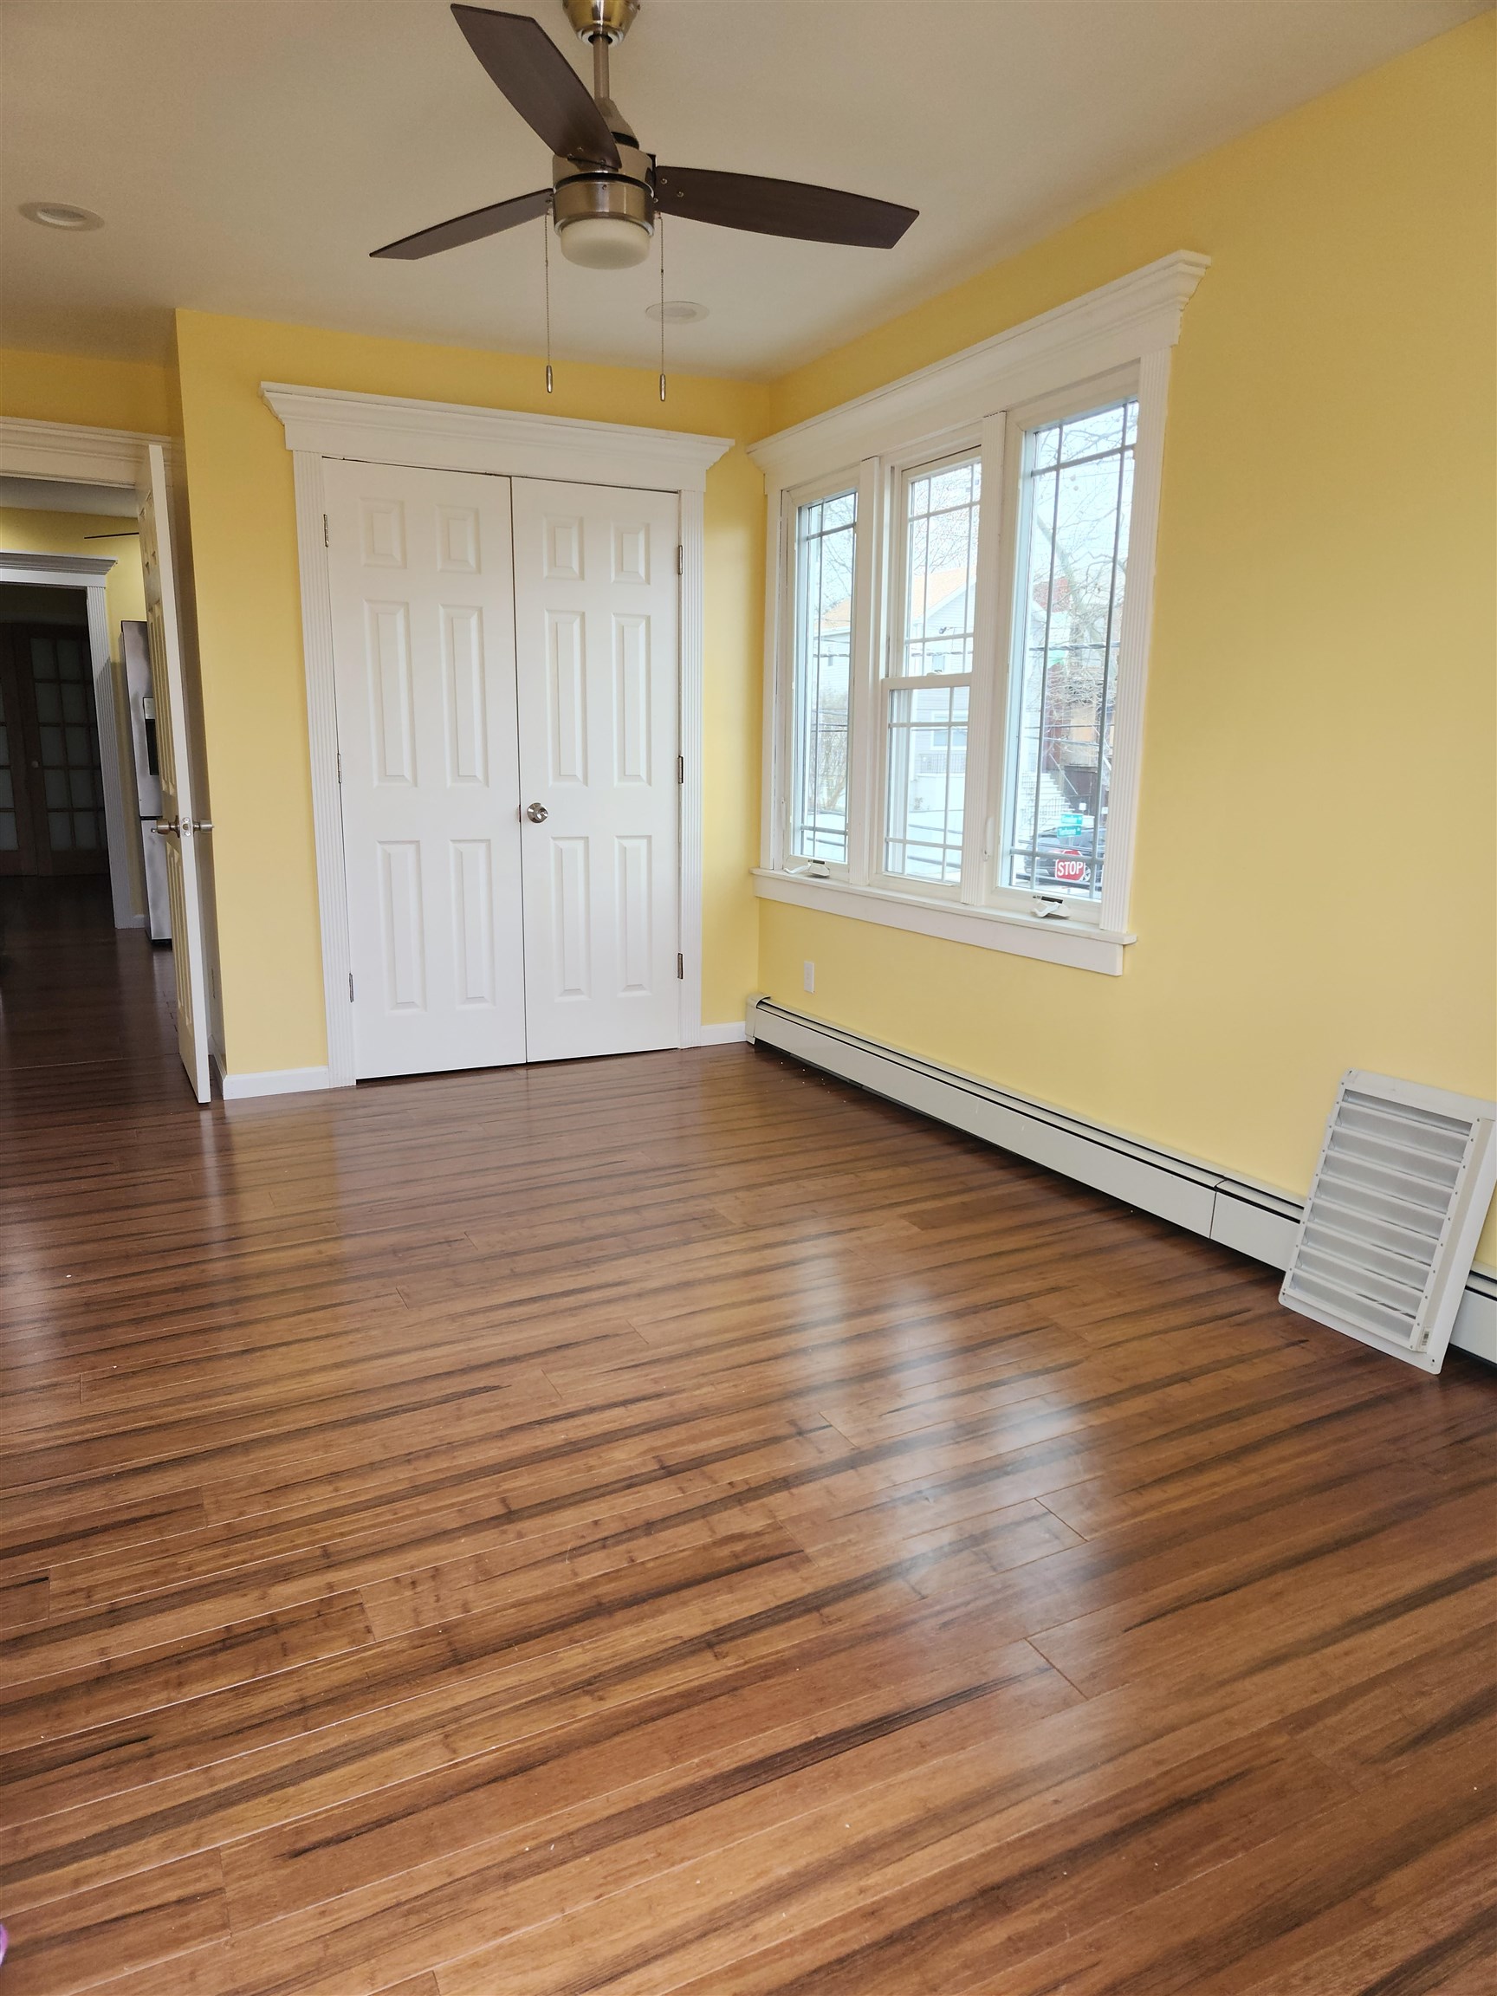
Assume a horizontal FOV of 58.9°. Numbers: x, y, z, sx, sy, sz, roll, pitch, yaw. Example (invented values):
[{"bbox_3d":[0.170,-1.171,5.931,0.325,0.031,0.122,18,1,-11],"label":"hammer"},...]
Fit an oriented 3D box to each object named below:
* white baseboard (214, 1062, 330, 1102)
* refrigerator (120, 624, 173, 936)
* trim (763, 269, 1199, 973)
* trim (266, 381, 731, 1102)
[{"bbox_3d":[-1.583,0.285,4.461,0.336,0.075,0.020,-5,12,-26],"label":"white baseboard"},{"bbox_3d":[-3.243,-1.283,8.090,0.910,1.803,0.890,-5,12,-26],"label":"refrigerator"},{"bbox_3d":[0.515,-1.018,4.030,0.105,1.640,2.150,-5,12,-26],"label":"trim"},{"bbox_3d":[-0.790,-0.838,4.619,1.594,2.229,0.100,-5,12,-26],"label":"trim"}]

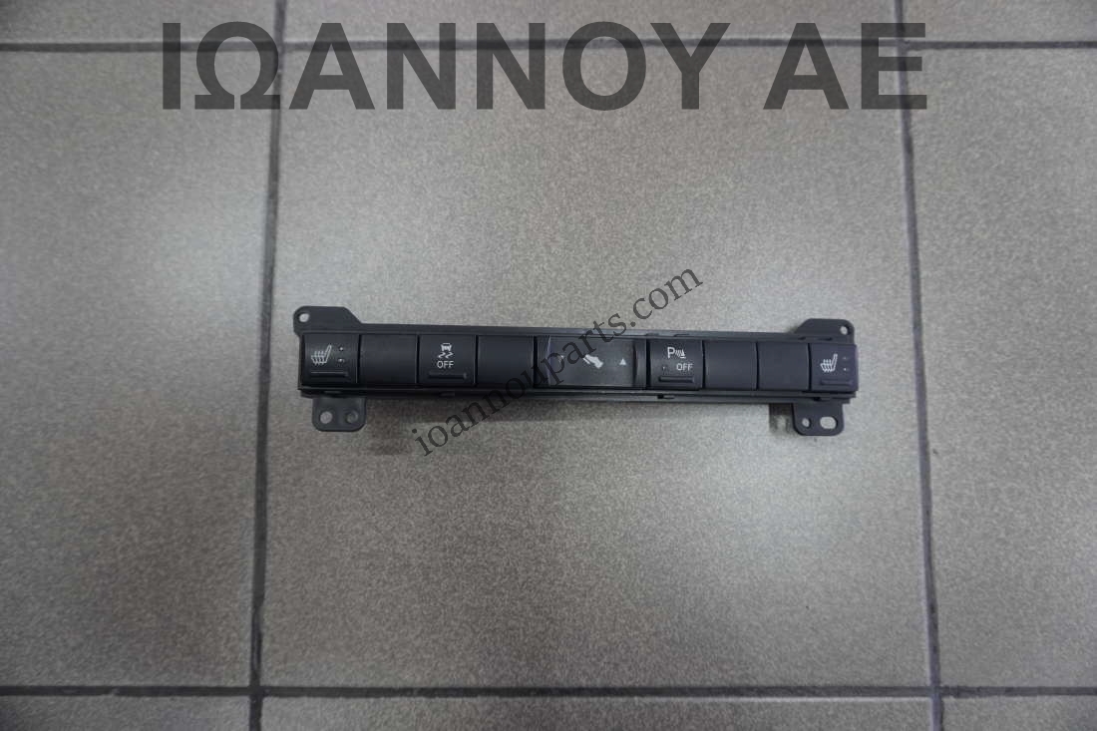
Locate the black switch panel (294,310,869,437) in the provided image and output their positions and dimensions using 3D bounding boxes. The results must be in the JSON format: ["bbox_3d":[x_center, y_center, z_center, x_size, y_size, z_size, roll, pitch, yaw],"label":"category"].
[{"bbox_3d":[0.017,0.005,0.351,0.260,0.050,0.057,1,85,-6],"label":"black switch panel"}]

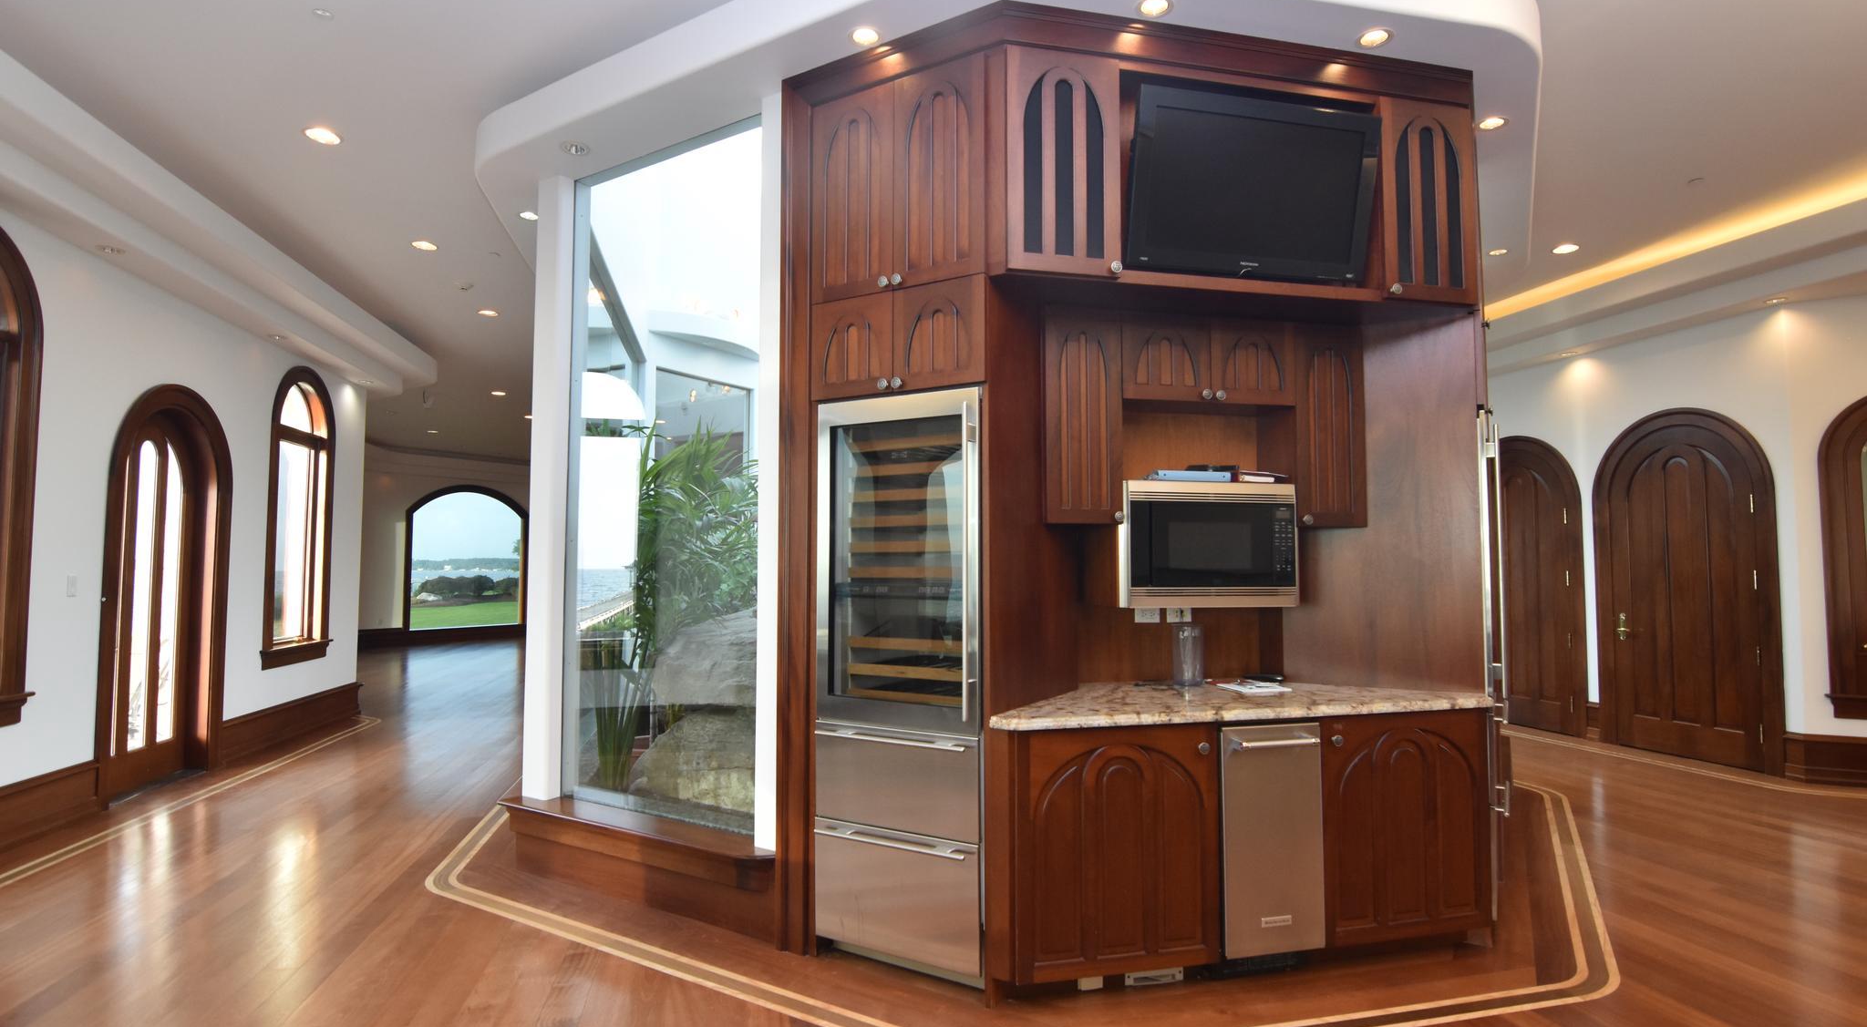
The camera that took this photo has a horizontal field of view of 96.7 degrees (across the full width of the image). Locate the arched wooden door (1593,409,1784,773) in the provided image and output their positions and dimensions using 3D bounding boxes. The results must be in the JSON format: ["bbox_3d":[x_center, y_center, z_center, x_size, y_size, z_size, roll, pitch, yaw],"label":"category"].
[{"bbox_3d":[5.396,0.496,6.000,0.100,2.520,1.100,1,-3,-20],"label":"arched wooden door"}]

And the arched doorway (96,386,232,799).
[{"bbox_3d":[-4.964,0.460,5.324,0.200,2.540,1.070,0,-3,-9],"label":"arched doorway"}]

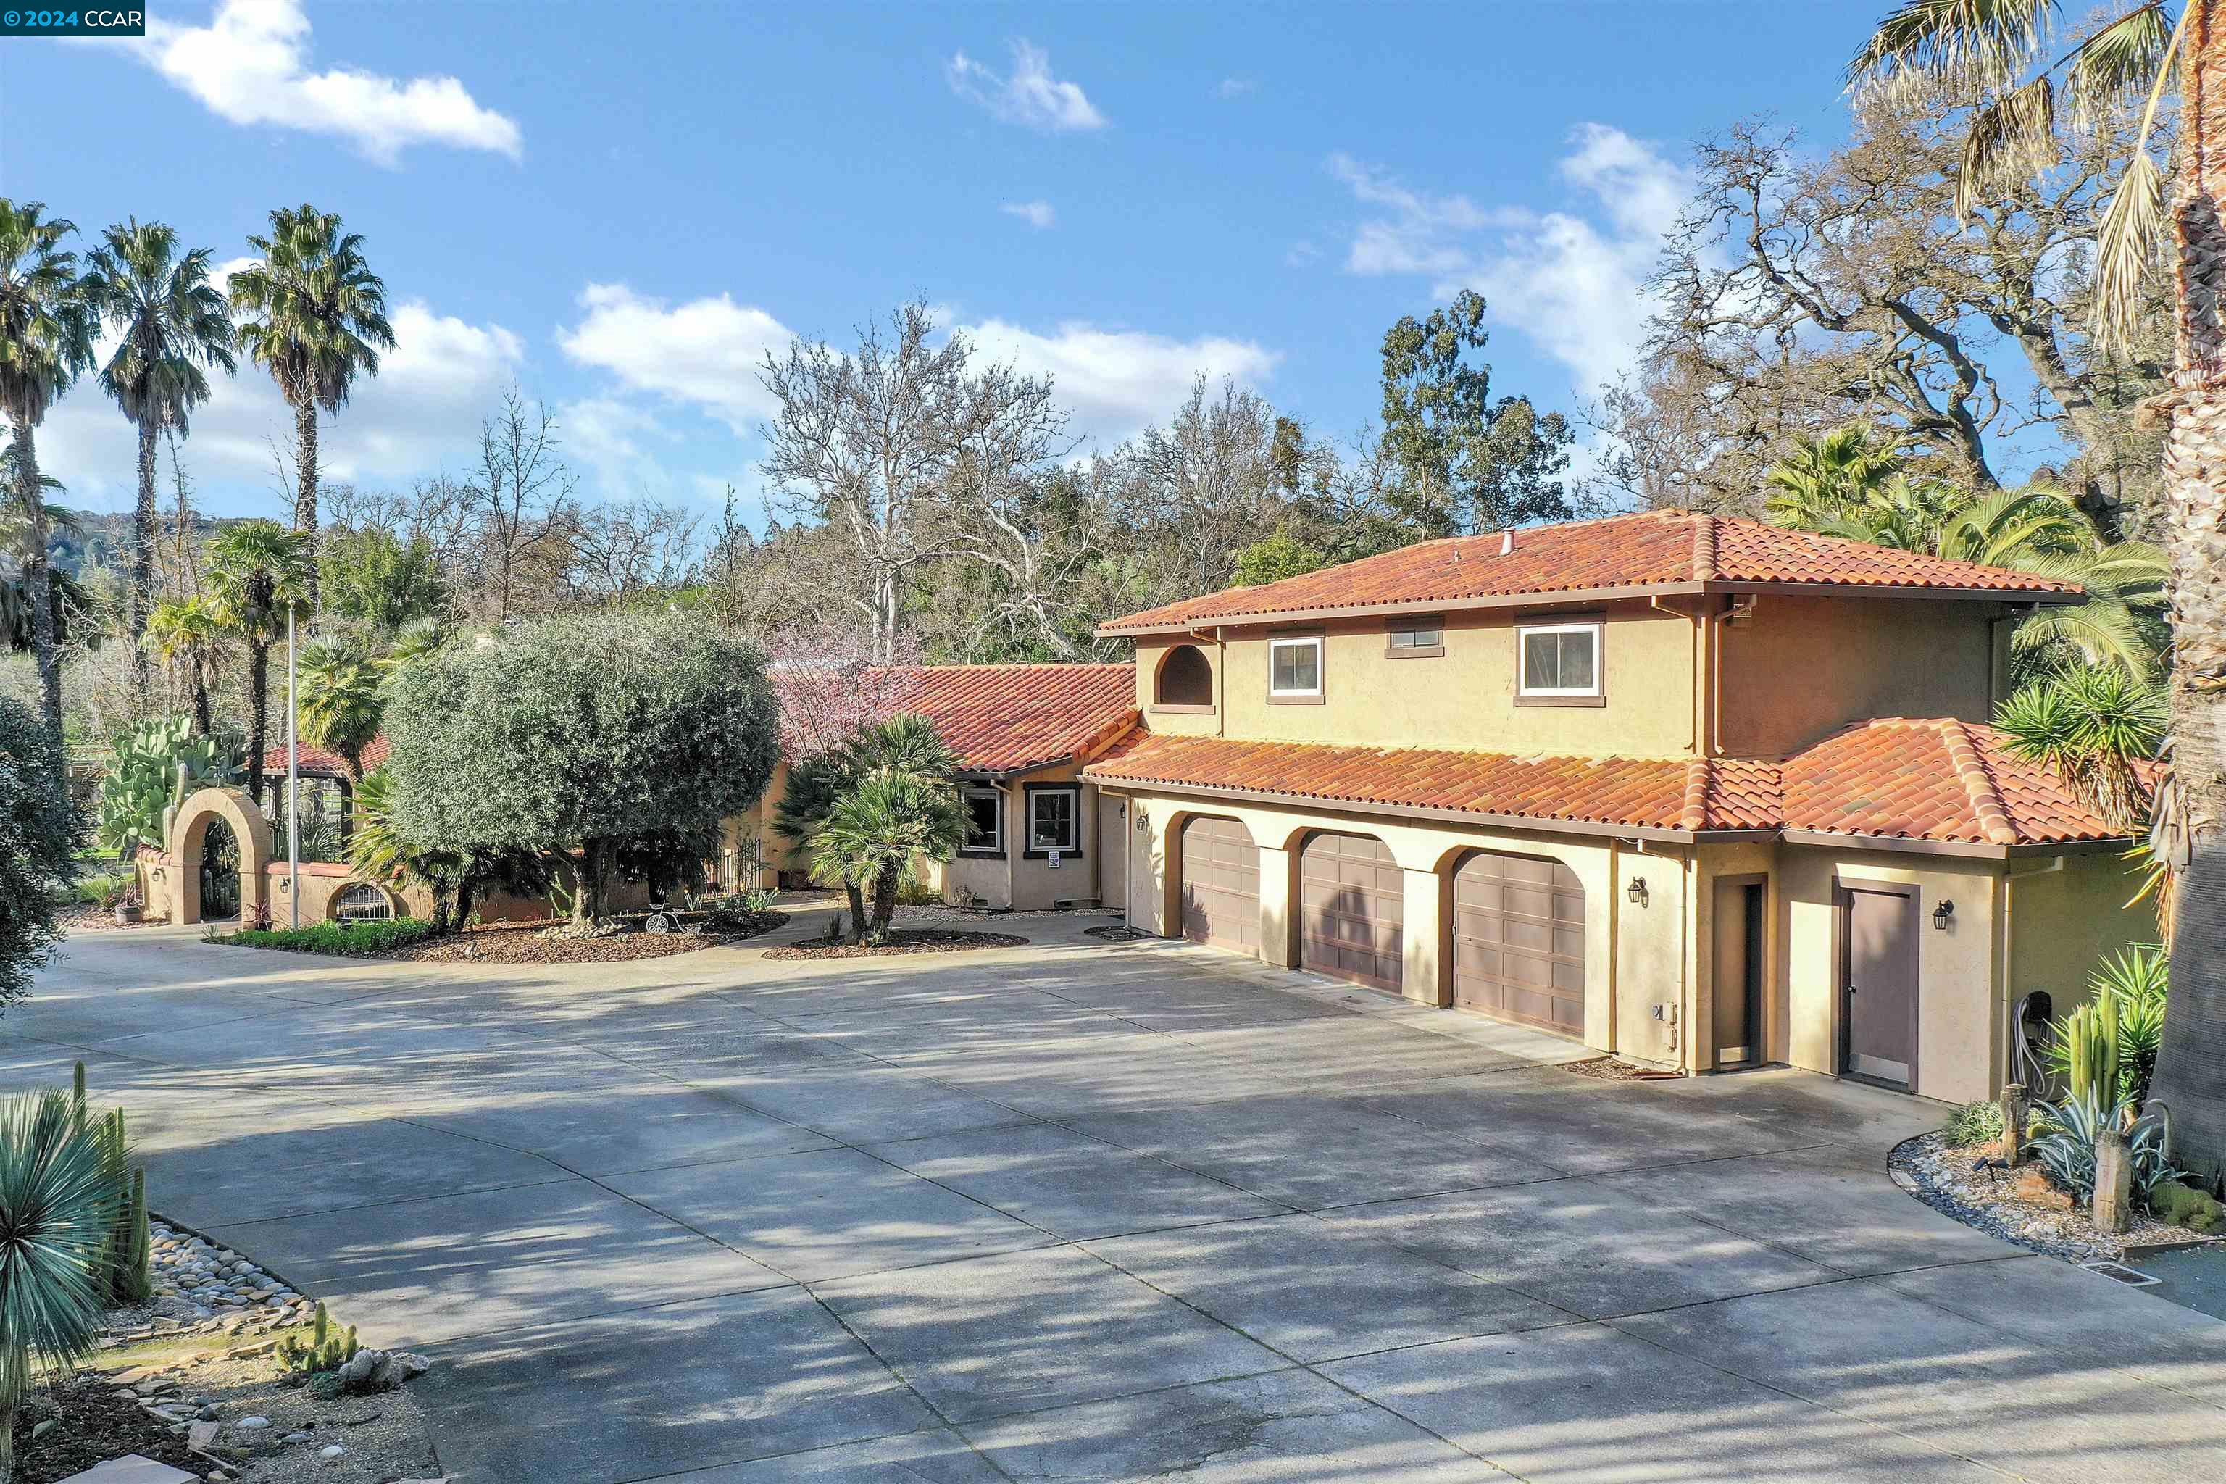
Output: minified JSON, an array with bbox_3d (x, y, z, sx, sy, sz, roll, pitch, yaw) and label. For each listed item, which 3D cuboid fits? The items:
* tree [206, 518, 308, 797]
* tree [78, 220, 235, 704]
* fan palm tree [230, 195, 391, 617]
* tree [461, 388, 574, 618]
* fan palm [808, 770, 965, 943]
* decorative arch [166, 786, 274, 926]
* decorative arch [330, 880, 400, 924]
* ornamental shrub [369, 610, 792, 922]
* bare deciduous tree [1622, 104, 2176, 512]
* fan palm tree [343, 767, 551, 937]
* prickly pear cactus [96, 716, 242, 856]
[{"bbox_3d":[-17.207,-0.615,34.908,2.100,7.660,2.100,-1,2,-26],"label":"tree"},{"bbox_3d":[-23.802,-4.965,43.224,3.900,15.920,3.800,-1,2,-29],"label":"tree"},{"bbox_3d":[-19.366,-4.975,42.224,3.900,15.970,3.800,-1,2,-25],"label":"fan palm tree"},{"bbox_3d":[-19.850,-4.578,58.201,4.000,14.280,3.800,-1,2,-19],"label":"tree"},{"bbox_3d":[-3.759,1.935,28.738,2.600,2.720,2.500,0,2,-7],"label":"fan palm"},{"bbox_3d":[-16.101,2.080,31.135,2.100,2.470,0.420,0,2,21],"label":"decorative arch"},{"bbox_3d":[-13.001,2.834,30.111,1.500,0.770,0.350,0,2,21],"label":"decorative arch"},{"bbox_3d":[-9.353,0.514,30.475,6.800,5.310,6.200,-1,2,-17],"label":"ornamental shrub"},{"bbox_3d":[16.035,-4.879,35.225,12.000,15.990,11.000,1,2,24],"label":"bare deciduous tree"},{"bbox_3d":[-11.231,1.868,29.238,3.200,2.740,3.000,-1,2,-21],"label":"fan palm tree"},{"bbox_3d":[-19.232,1.354,35.352,3.000,3.700,2.700,-1,2,-29],"label":"prickly pear cactus"}]

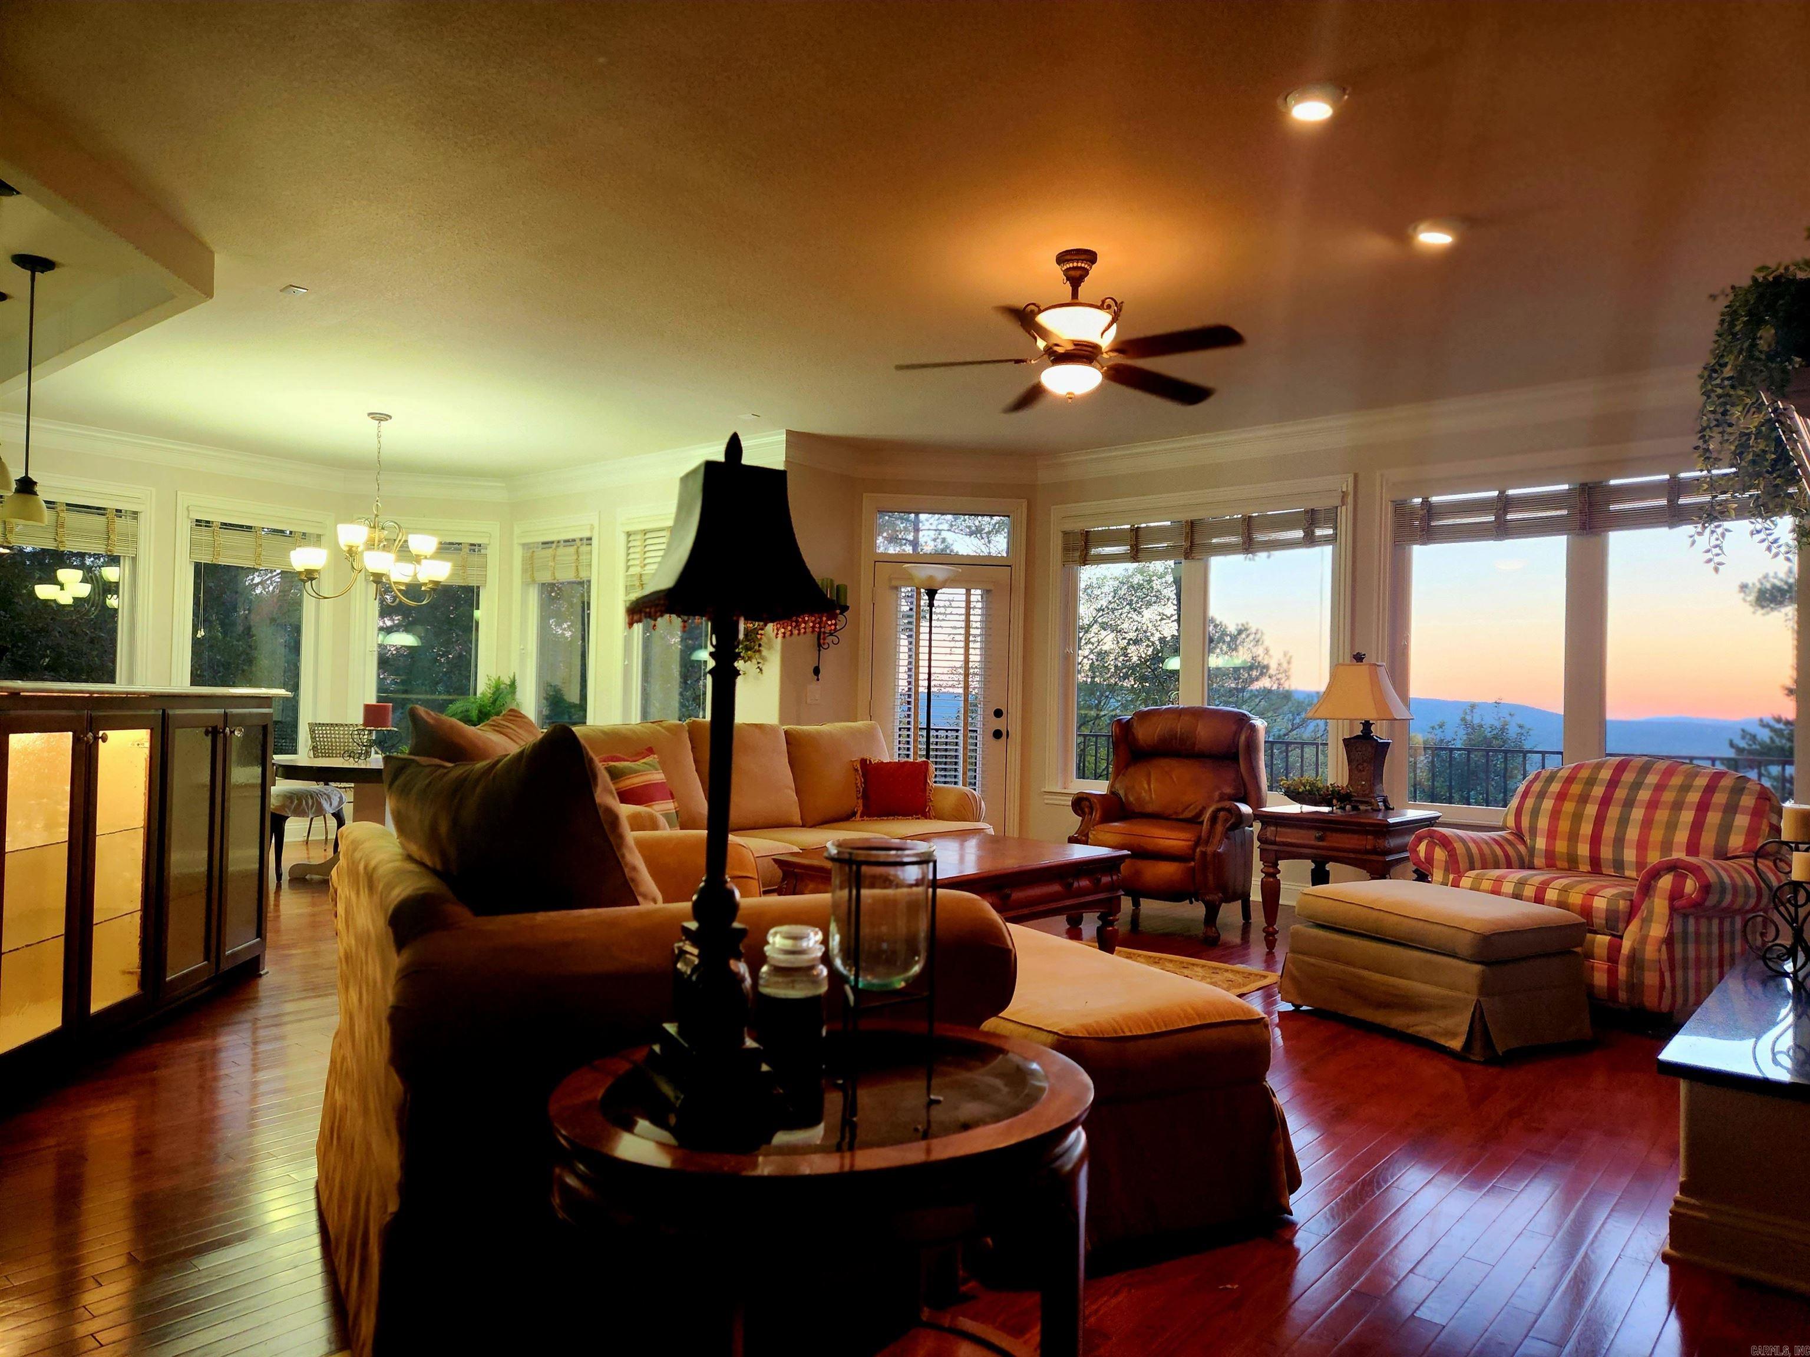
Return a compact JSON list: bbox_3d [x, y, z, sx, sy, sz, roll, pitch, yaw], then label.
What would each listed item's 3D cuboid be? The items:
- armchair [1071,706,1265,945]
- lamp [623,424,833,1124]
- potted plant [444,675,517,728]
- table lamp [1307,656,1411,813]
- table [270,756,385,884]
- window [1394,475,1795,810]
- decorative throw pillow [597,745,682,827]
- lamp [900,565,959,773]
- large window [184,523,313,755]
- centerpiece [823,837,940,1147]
[{"bbox_3d":[1.435,0.705,6.207,0.830,1.115,0.910,1,-1,37],"label":"armchair"},{"bbox_3d":[-0.229,0.120,1.597,0.220,0.885,0.240,2,-1,-27],"label":"lamp"},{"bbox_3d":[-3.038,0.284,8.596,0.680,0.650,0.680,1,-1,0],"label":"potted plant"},{"bbox_3d":[2.297,0.267,6.046,0.440,0.770,0.310,0,-1,41],"label":"table lamp"},{"bbox_3d":[-3.142,0.828,7.074,1.250,0.700,1.250,2,-1,-24],"label":"table"},{"bbox_3d":[3.333,-0.159,5.927,1.785,1.635,0.100,0,-1,40],"label":"window"},{"bbox_3d":[-1.192,0.501,5.144,0.150,0.450,0.450,-22,-17,38],"label":"decorative throw pillow"},{"bbox_3d":[0.128,0.311,6.536,0.320,1.856,0.320,1,-1,3],"label":"lamp"},{"bbox_3d":[-4.737,-0.274,8.703,0.090,1.650,0.890,1,-1,35],"label":"large window"},{"bbox_3d":[-0.039,0.424,1.721,0.175,0.365,0.175,1,-1,0],"label":"centerpiece"}]

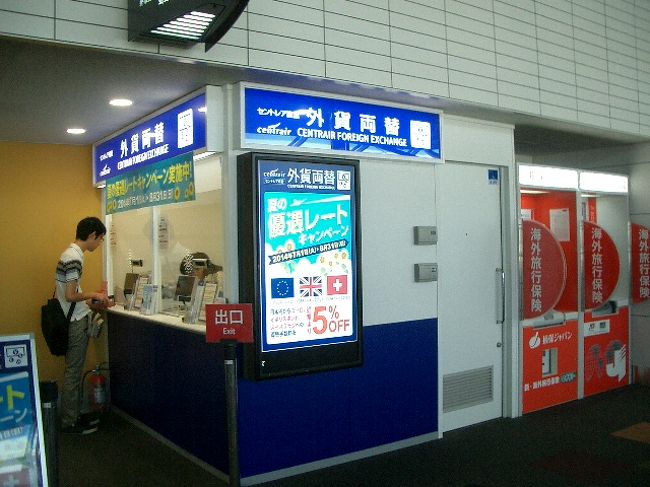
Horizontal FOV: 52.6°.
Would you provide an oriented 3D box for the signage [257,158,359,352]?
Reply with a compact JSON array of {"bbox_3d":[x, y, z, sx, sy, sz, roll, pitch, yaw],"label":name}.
[{"bbox_3d":[-0.091,0.072,4.092,0.714,1.137,0.040,-1,-1,-34],"label":"signage"}]

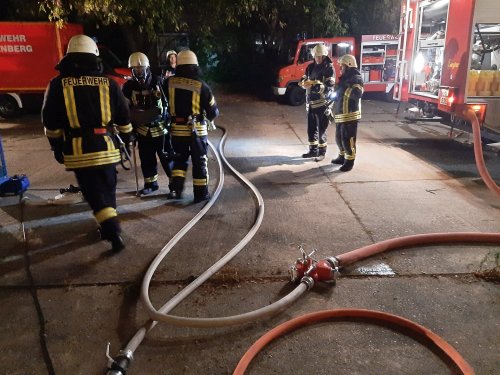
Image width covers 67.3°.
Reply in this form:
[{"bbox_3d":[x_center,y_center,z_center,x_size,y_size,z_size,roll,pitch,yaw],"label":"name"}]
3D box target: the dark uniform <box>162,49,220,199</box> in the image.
[{"bbox_3d":[-0.705,-0.740,4.672,0.620,1.820,0.500,1,18,7],"label":"dark uniform"}]

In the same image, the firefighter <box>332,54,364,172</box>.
[{"bbox_3d":[1.572,-1.133,6.071,0.530,1.640,0.540,1,18,6],"label":"firefighter"}]

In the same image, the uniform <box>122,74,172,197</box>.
[{"bbox_3d":[-1.240,-0.661,4.836,0.660,1.524,0.450,0,20,2],"label":"uniform"}]

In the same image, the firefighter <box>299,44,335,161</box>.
[{"bbox_3d":[1.240,-1.511,6.780,0.570,1.930,0.500,9,21,28],"label":"firefighter"}]

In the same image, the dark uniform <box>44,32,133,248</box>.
[{"bbox_3d":[-1.459,-0.382,3.522,0.760,1.870,0.580,-7,19,-18],"label":"dark uniform"}]

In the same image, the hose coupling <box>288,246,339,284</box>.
[{"bbox_3d":[0.519,0.620,3.021,0.360,0.220,0.290,-7,19,-20],"label":"hose coupling"}]

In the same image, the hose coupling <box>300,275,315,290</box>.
[{"bbox_3d":[0.436,0.720,2.846,0.095,0.095,0.100,8,20,25],"label":"hose coupling"}]

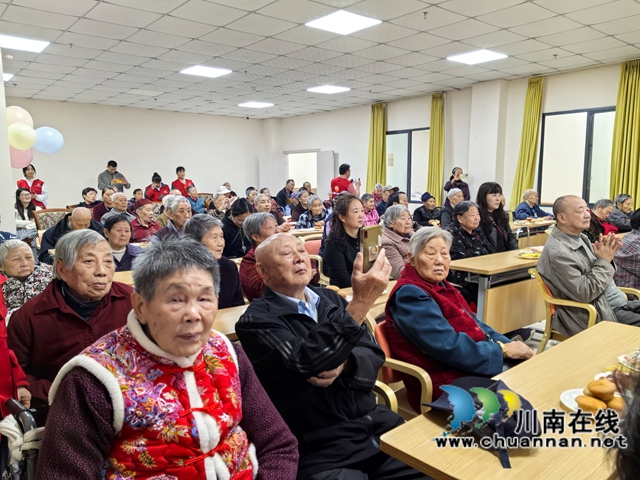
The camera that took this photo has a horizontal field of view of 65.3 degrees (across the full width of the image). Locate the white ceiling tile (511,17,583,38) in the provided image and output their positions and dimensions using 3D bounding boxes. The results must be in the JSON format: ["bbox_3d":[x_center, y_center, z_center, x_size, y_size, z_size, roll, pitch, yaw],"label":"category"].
[{"bbox_3d":[2.395,-2.257,5.289,0.600,0.020,0.600,-6,9,-39],"label":"white ceiling tile"}]

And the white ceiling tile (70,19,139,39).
[{"bbox_3d":[-2.291,-2.225,5.291,0.600,0.020,0.600,-6,9,-39],"label":"white ceiling tile"}]

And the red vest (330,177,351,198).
[{"bbox_3d":[0.371,-0.826,8.812,0.280,0.620,0.440,-6,9,-39],"label":"red vest"}]

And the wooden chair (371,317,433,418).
[{"bbox_3d":[0.475,0.697,2.090,0.560,0.820,0.550,-6,9,-39],"label":"wooden chair"}]

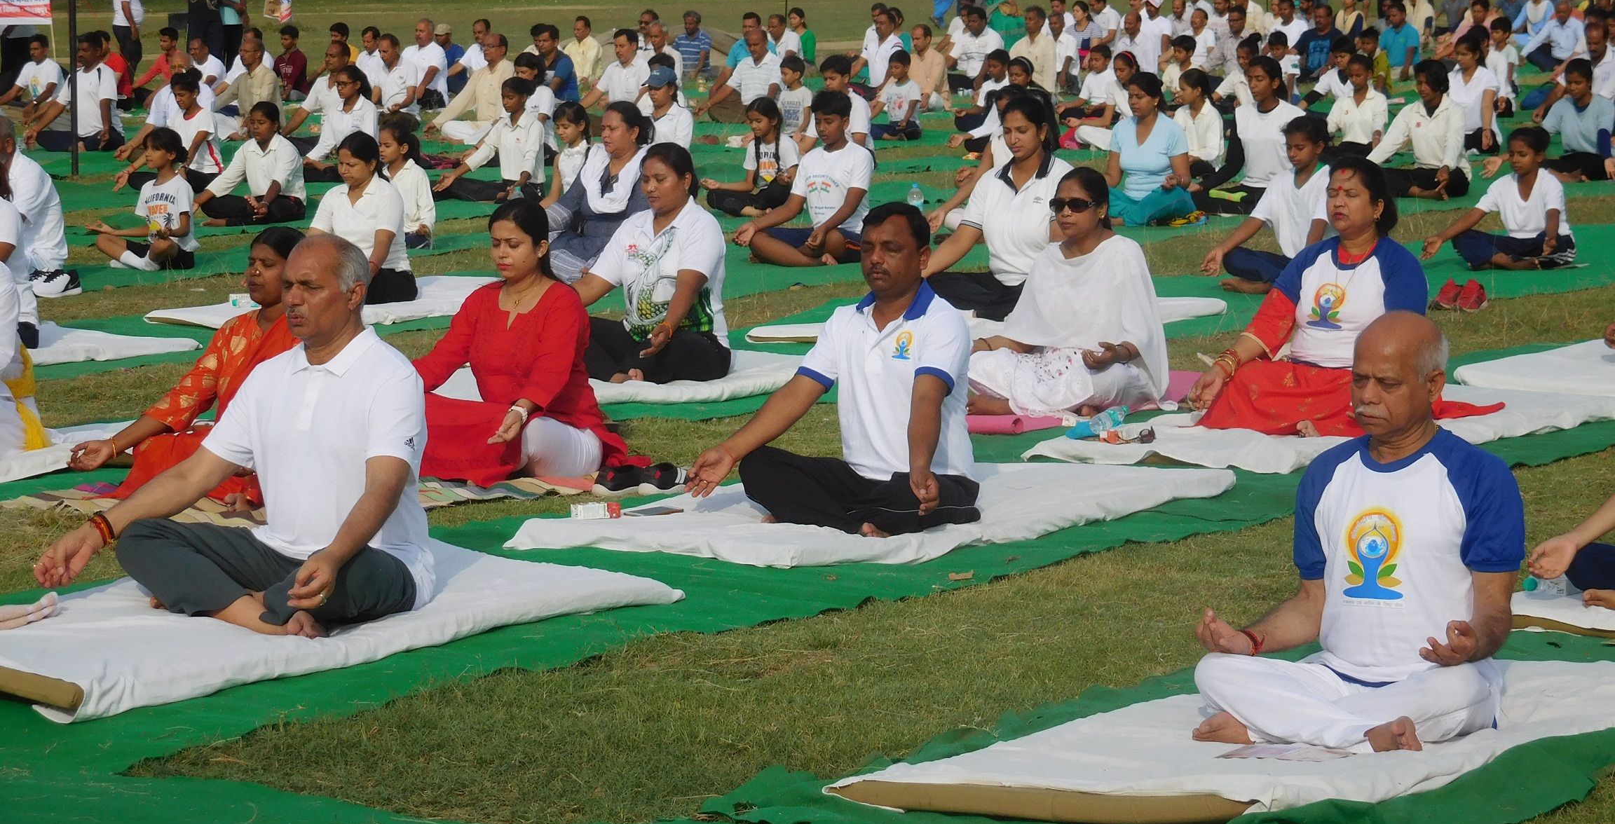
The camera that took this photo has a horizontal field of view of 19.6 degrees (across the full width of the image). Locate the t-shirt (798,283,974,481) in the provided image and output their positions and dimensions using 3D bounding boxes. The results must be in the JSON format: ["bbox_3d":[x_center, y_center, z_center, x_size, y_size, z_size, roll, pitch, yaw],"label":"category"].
[{"bbox_3d":[0.215,-0.081,12.700,0.440,0.530,0.260,3,7,32],"label":"t-shirt"}]

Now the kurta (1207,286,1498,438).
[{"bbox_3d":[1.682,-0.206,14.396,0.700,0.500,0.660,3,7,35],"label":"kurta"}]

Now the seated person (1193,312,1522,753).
[{"bbox_3d":[1.091,0.222,9.100,0.630,0.820,0.560,2,6,27],"label":"seated person"}]

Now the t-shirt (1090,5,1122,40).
[{"bbox_3d":[3.518,-4.514,55.000,0.450,0.540,0.270,4,7,38],"label":"t-shirt"}]

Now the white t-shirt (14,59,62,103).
[{"bbox_3d":[-7.158,-3.053,43.500,0.460,0.540,0.290,3,7,35],"label":"white t-shirt"}]

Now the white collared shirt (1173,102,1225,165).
[{"bbox_3d":[2.662,-1.876,31.600,0.380,0.450,0.300,4,7,40],"label":"white collared shirt"}]

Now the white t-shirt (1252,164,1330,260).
[{"bbox_3d":[2.296,-0.934,21.800,0.390,0.460,0.250,3,7,34],"label":"white t-shirt"}]

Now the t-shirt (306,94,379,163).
[{"bbox_3d":[-3.009,-1.827,30.200,0.450,0.460,0.360,4,7,36],"label":"t-shirt"}]

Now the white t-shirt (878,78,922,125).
[{"bbox_3d":[0.755,-2.533,38.000,0.350,0.400,0.210,3,7,32],"label":"white t-shirt"}]

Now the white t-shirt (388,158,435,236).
[{"bbox_3d":[-2.067,-1.107,24.000,0.350,0.420,0.250,4,7,35],"label":"white t-shirt"}]

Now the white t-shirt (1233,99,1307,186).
[{"bbox_3d":[2.676,-1.544,27.000,0.430,0.520,0.280,3,7,30],"label":"white t-shirt"}]

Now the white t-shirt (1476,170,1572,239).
[{"bbox_3d":[3.287,-0.957,21.400,0.400,0.320,0.270,3,7,32],"label":"white t-shirt"}]

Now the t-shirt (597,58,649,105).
[{"bbox_3d":[-1.476,-2.591,37.500,0.460,0.530,0.280,3,7,33],"label":"t-shirt"}]

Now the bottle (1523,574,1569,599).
[{"bbox_3d":[1.687,0.380,10.660,0.068,0.068,0.210,2,7,30],"label":"bottle"}]

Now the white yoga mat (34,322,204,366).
[{"bbox_3d":[-3.330,-0.230,18.156,0.920,0.070,1.800,3,7,38],"label":"white yoga mat"}]

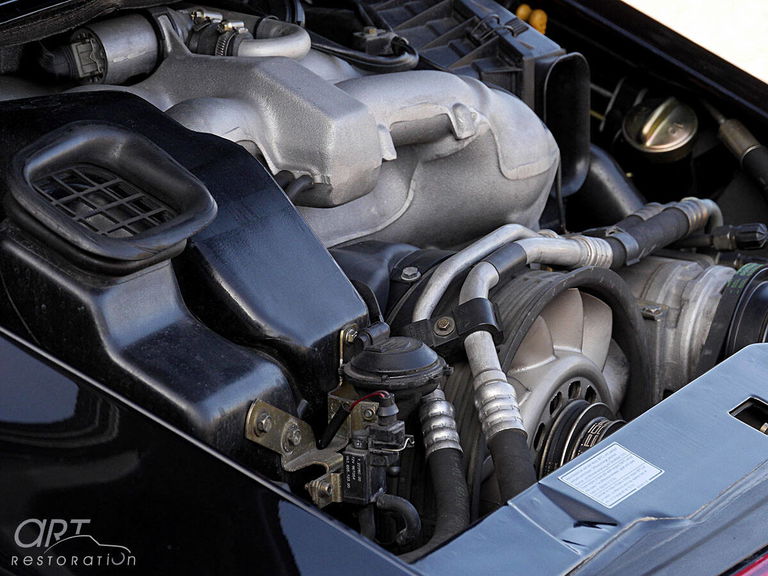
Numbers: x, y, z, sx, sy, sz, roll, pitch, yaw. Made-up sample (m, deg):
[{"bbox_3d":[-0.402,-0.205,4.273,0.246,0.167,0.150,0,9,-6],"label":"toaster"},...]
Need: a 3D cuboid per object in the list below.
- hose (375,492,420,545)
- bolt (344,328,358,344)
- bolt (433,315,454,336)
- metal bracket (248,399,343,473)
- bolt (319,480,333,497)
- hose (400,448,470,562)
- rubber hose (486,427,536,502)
[{"bbox_3d":[0.009,0.150,1.835,0.031,0.034,0.016,12,24,27],"label":"hose"},{"bbox_3d":[-0.021,0.031,1.825,0.009,0.011,0.011,14,25,34],"label":"bolt"},{"bbox_3d":[0.040,0.025,1.880,0.015,0.009,0.015,19,63,24],"label":"bolt"},{"bbox_3d":[-0.058,0.096,1.830,0.042,0.048,0.070,12,24,27],"label":"metal bracket"},{"bbox_3d":[-0.038,0.130,1.845,0.009,0.011,0.011,12,24,30],"label":"bolt"},{"bbox_3d":[0.035,0.141,1.837,0.029,0.075,0.070,12,24,27],"label":"hose"},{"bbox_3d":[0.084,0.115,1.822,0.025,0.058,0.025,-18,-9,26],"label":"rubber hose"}]

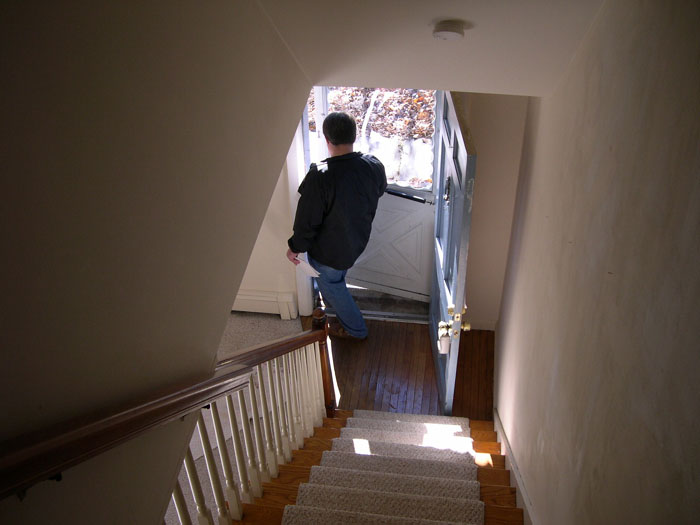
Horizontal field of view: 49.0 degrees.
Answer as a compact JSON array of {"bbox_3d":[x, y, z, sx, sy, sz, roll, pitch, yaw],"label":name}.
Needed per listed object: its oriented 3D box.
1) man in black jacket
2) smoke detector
[{"bbox_3d":[-0.071,-0.214,5.174,0.620,1.760,0.580,-6,41,-4],"label":"man in black jacket"},{"bbox_3d":[0.323,-0.759,2.519,0.105,0.038,0.105,4,-1,7],"label":"smoke detector"}]

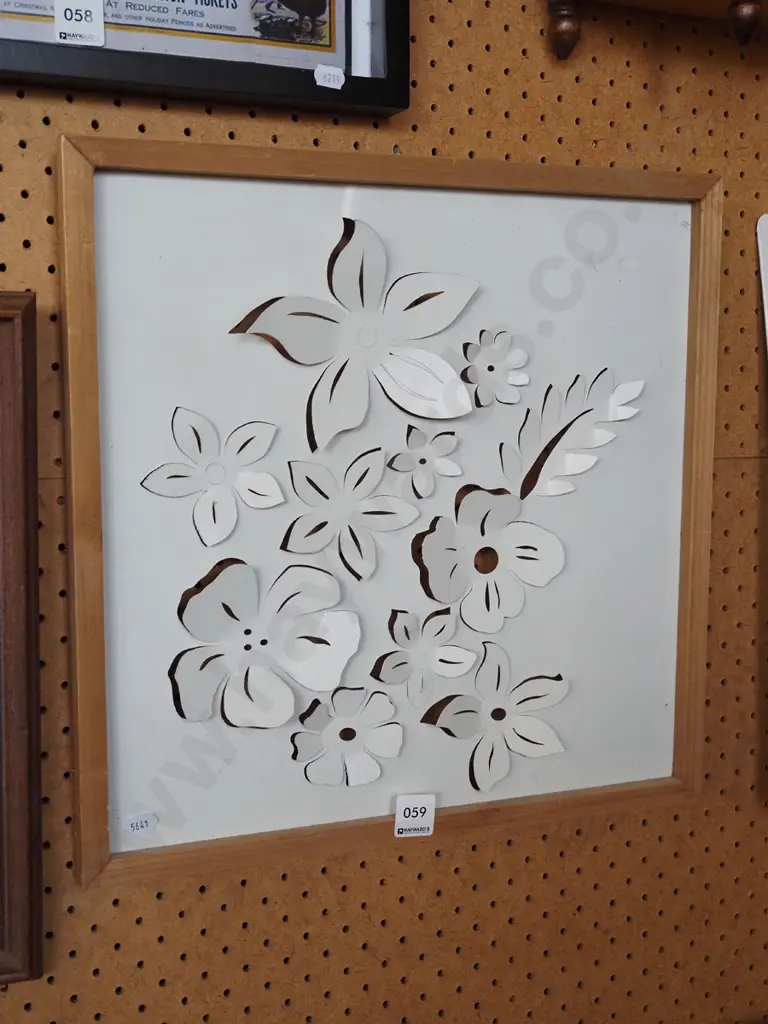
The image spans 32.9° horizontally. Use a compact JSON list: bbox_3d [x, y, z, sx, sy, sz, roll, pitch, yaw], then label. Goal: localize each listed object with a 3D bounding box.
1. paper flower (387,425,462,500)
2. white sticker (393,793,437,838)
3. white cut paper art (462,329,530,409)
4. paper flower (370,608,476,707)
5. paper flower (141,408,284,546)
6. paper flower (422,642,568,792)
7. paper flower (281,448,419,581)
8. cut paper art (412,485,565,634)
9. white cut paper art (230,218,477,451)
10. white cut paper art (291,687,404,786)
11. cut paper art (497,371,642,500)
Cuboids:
[{"bbox_3d":[0.033,-0.041,1.053,0.066,0.060,0.010,-3,8,-22],"label":"paper flower"},{"bbox_3d":[0.027,0.258,1.103,0.035,0.037,0.002,-3,7,-21],"label":"white sticker"},{"bbox_3d":[0.092,-0.117,1.066,0.062,0.063,0.012,-3,8,-22],"label":"white cut paper art"},{"bbox_3d":[0.035,0.124,1.097,0.097,0.087,0.014,-3,7,-21],"label":"paper flower"},{"bbox_3d":[-0.131,-0.027,1.016,0.117,0.110,0.010,-3,7,-21],"label":"paper flower"},{"bbox_3d":[0.098,0.177,1.126,0.143,0.133,0.020,-3,7,-21],"label":"paper flower"},{"bbox_3d":[-0.026,0.003,1.034,0.118,0.107,0.012,-3,8,-22],"label":"paper flower"},{"bbox_3d":[0.088,0.039,1.081,0.143,0.126,0.018,-3,8,-22],"label":"cut paper art"},{"bbox_3d":[-0.020,-0.137,1.015,0.208,0.179,0.019,-3,8,-22],"label":"white cut paper art"},{"bbox_3d":[-0.030,0.187,1.079,0.098,0.085,0.014,-3,7,-21],"label":"white cut paper art"},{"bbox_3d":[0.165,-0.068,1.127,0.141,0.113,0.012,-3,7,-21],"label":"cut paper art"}]

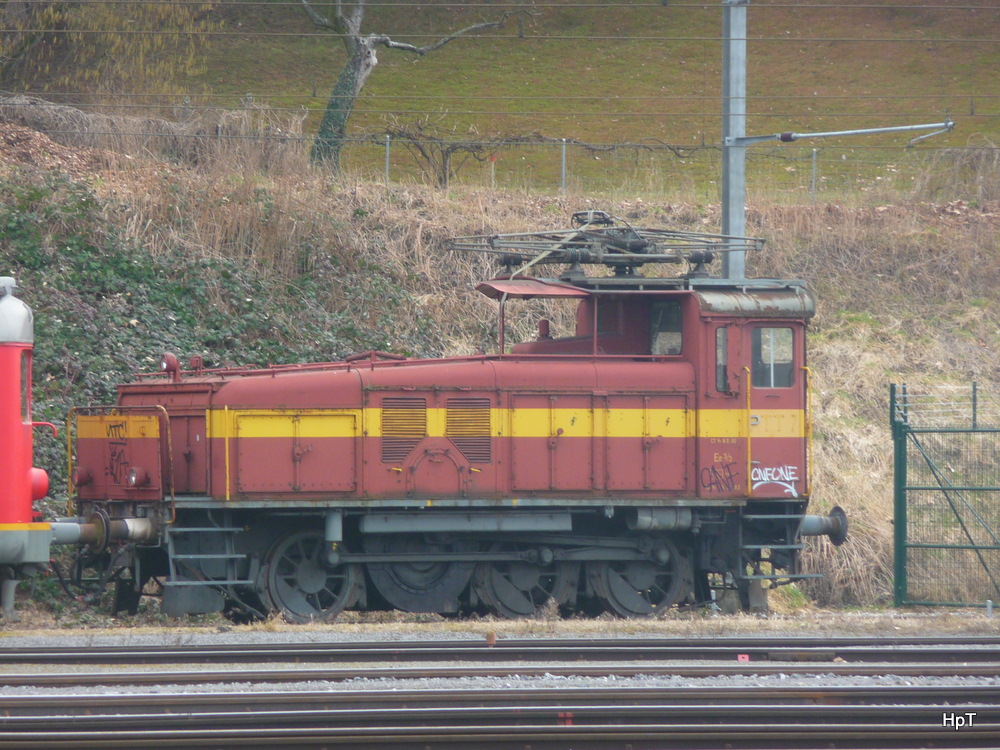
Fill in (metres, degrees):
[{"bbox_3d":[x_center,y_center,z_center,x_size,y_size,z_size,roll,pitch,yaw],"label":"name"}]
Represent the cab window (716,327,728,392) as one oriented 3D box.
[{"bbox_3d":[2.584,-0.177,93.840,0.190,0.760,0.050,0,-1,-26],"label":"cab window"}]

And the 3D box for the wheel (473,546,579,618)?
[{"bbox_3d":[0.258,2.304,93.444,1.060,1.060,0.150,0,-1,-26],"label":"wheel"}]

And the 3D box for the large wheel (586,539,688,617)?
[{"bbox_3d":[1.620,2.312,94.108,1.060,1.060,0.150,0,-1,-26],"label":"large wheel"}]

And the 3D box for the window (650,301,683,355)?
[{"bbox_3d":[1.966,-0.548,94.418,0.050,0.630,0.818,0,-1,-26],"label":"window"}]

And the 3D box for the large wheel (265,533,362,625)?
[{"bbox_3d":[-2.174,2.303,92.258,1.060,1.060,0.150,0,-1,-26],"label":"large wheel"}]

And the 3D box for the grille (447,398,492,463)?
[{"bbox_3d":[-0.366,0.638,92.579,0.559,0.738,0.050,0,-1,-26],"label":"grille"}]

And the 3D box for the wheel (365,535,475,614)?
[{"bbox_3d":[-0.937,2.243,92.829,1.220,1.060,0.160,0,-1,-26],"label":"wheel"}]

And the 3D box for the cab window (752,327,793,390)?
[{"bbox_3d":[3.171,-0.200,94.126,0.553,0.716,0.050,0,-1,-26],"label":"cab window"}]

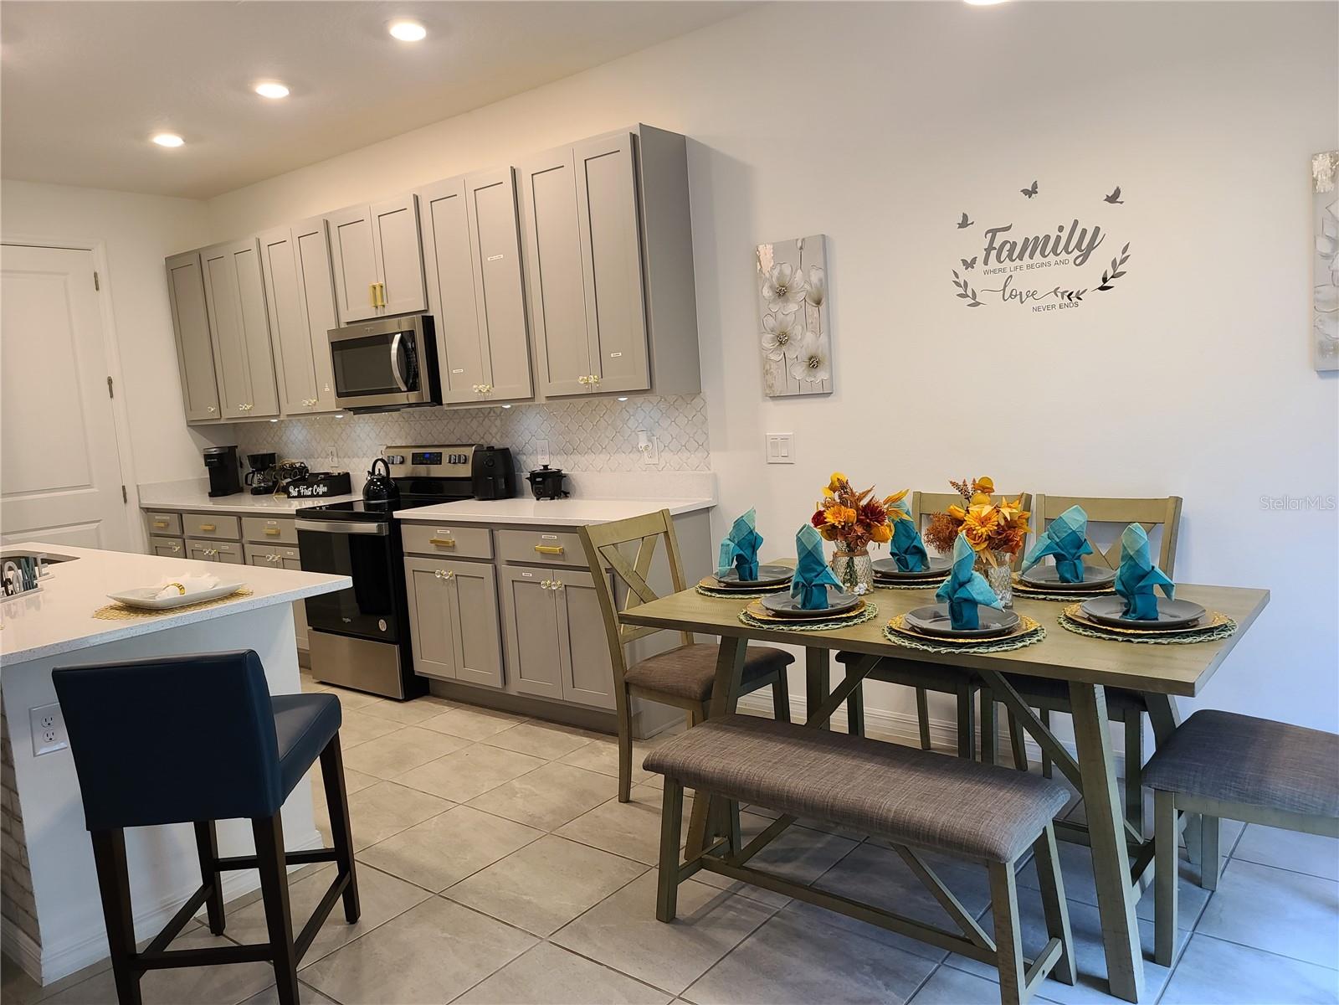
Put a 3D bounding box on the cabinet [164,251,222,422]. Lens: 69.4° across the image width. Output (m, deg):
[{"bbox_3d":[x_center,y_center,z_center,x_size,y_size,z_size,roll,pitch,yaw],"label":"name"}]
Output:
[{"bbox_3d":[-2.948,-1.048,6.309,0.490,1.060,0.335,1,8,38],"label":"cabinet"}]

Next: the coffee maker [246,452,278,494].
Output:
[{"bbox_3d":[-2.624,-0.185,6.221,0.180,0.260,0.150,-10,9,-43],"label":"coffee maker"}]

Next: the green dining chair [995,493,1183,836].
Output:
[{"bbox_3d":[1.291,0.486,3.035,0.470,0.960,0.550,2,9,44],"label":"green dining chair"}]

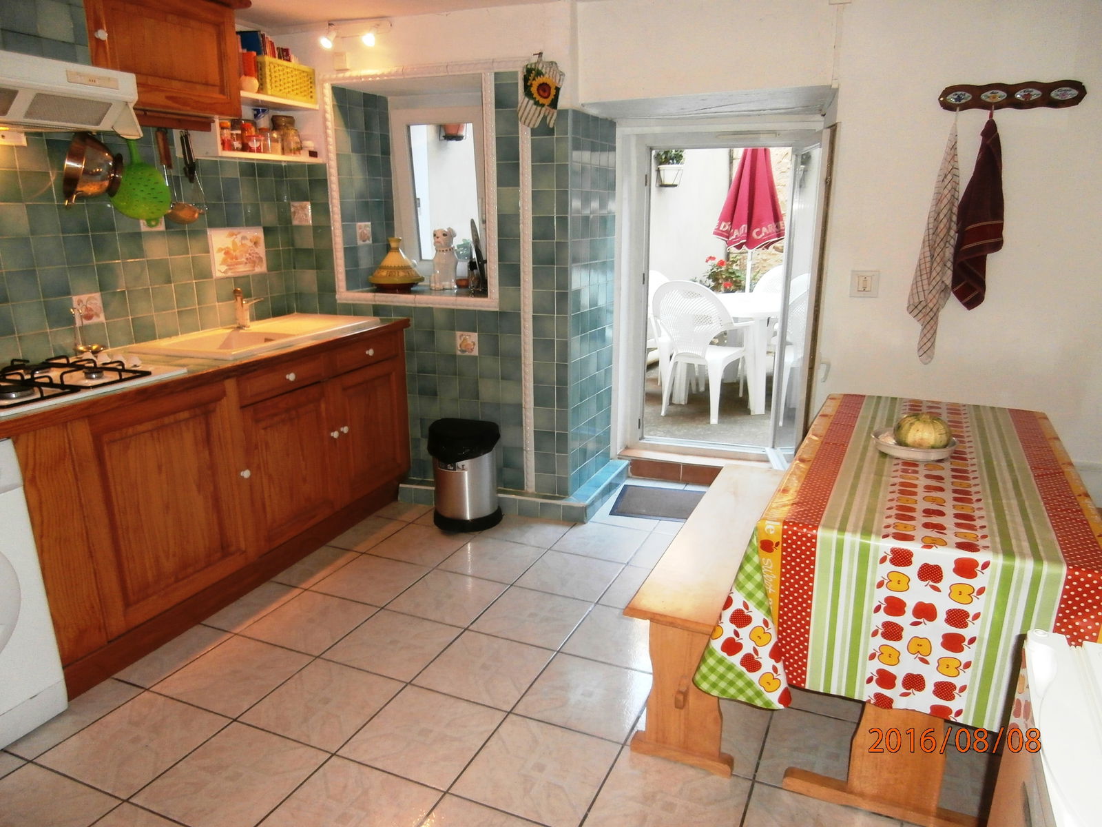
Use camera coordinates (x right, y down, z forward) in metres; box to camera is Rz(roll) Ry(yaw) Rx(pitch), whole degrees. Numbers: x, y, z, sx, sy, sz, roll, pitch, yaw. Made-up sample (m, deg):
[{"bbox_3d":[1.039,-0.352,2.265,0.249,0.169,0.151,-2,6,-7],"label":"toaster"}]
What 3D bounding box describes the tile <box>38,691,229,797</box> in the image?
[{"bbox_3d":[-1.084,0.864,2.011,0.332,0.010,0.332,6,16,24],"label":"tile"}]

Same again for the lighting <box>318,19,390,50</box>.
[{"bbox_3d":[-0.867,-1.657,3.341,0.320,0.125,0.120,4,15,17],"label":"lighting"}]

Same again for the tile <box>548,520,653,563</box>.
[{"bbox_3d":[0.219,0.567,3.364,0.344,0.010,0.344,6,16,23],"label":"tile"}]

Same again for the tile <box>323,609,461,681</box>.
[{"bbox_3d":[-0.508,0.748,2.484,0.333,0.010,0.333,6,16,23],"label":"tile"}]

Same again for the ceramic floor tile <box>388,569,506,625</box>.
[{"bbox_3d":[-0.371,0.670,2.783,0.333,0.010,0.333,6,16,23],"label":"ceramic floor tile"}]

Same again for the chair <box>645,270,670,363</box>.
[{"bbox_3d":[0.760,-0.590,5.650,0.560,0.880,0.560,9,18,33],"label":"chair"}]

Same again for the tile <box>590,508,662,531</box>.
[{"bbox_3d":[0.353,0.463,3.515,0.332,0.010,0.332,6,16,24],"label":"tile"}]

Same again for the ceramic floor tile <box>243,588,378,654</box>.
[{"bbox_3d":[-0.847,0.740,2.711,0.344,0.010,0.344,6,16,23],"label":"ceramic floor tile"}]

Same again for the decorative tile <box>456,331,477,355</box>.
[{"bbox_3d":[-0.384,-0.321,3.498,0.103,0.103,0.008,5,15,19],"label":"decorative tile"}]

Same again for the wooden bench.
[{"bbox_3d":[0.494,0.550,2.239,0.260,0.465,1.135,6,16,24],"label":"wooden bench"}]

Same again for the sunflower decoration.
[{"bbox_3d":[-0.037,-1.288,3.055,0.180,0.275,0.040,5,15,18],"label":"sunflower decoration"}]

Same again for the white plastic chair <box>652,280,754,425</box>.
[{"bbox_3d":[1.052,-0.437,5.140,0.550,0.885,0.560,10,18,35],"label":"white plastic chair"}]

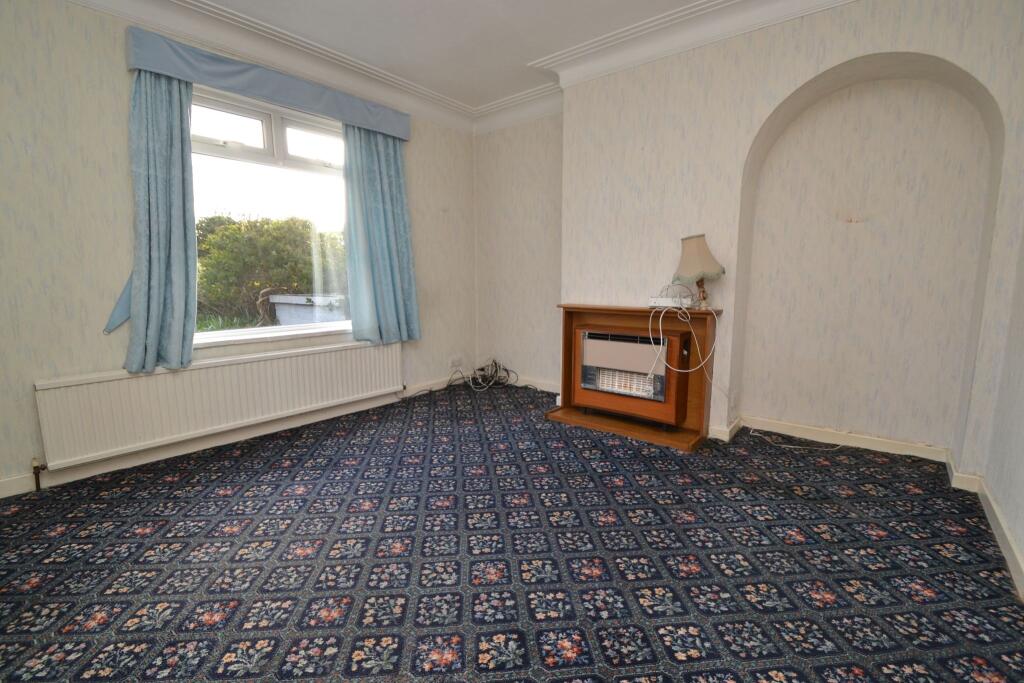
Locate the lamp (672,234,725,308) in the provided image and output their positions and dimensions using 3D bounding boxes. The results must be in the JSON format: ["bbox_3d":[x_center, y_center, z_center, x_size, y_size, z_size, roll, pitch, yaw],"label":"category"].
[{"bbox_3d":[1.152,-0.425,2.634,0.283,0.457,0.284,5,10,35],"label":"lamp"}]

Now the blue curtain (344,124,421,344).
[{"bbox_3d":[-1.030,-0.814,3.436,0.147,1.682,0.593,7,11,43],"label":"blue curtain"}]

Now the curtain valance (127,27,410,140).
[{"bbox_3d":[-1.460,-1.654,2.913,0.131,0.215,1.714,7,11,43],"label":"curtain valance"}]

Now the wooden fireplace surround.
[{"bbox_3d":[0.797,0.194,2.953,1.118,0.851,0.378,5,10,35],"label":"wooden fireplace surround"}]

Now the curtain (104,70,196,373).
[{"bbox_3d":[-2.018,-0.662,2.412,0.147,1.664,0.493,7,11,43],"label":"curtain"}]

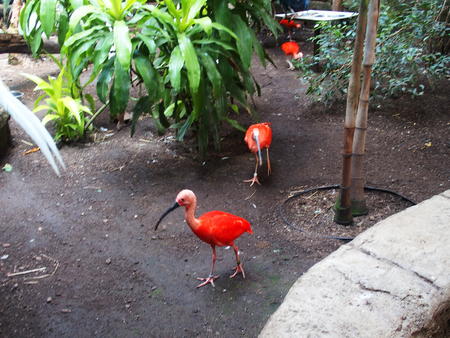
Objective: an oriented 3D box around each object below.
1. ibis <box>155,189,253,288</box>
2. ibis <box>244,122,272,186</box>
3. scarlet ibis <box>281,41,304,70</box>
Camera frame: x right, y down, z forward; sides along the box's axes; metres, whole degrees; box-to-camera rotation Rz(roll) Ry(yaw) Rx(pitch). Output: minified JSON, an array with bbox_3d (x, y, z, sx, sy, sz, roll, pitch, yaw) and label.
[{"bbox_3d":[-0.076,0.268,2.284,0.454,0.444,0.153,-10,24,-24],"label":"ibis"},{"bbox_3d":[0.219,-0.118,3.362,0.163,0.352,0.418,5,23,12],"label":"ibis"},{"bbox_3d":[0.806,-1.349,6.442,0.158,0.326,0.408,-15,27,-33],"label":"scarlet ibis"}]

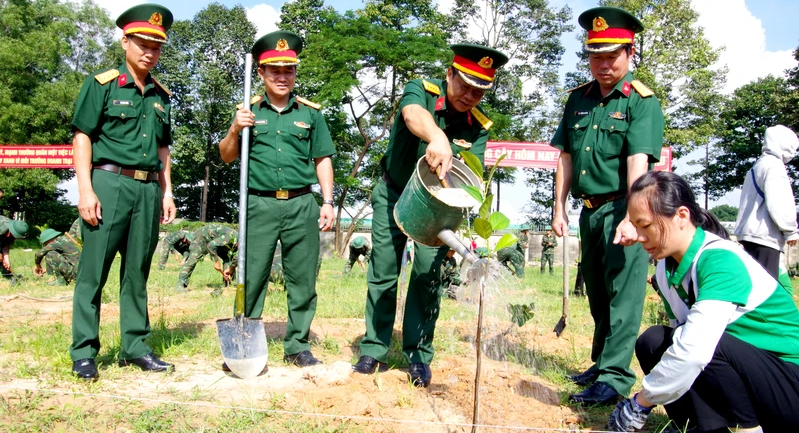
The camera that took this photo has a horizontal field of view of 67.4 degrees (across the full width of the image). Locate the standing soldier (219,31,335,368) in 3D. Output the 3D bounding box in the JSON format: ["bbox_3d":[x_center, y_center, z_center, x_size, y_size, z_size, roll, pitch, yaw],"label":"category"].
[{"bbox_3d":[-0.651,-0.101,3.200,0.600,1.770,0.380,2,-3,-13],"label":"standing soldier"}]

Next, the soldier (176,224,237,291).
[{"bbox_3d":[-3.248,0.687,10.300,1.050,1.080,0.550,0,-3,28],"label":"soldier"}]

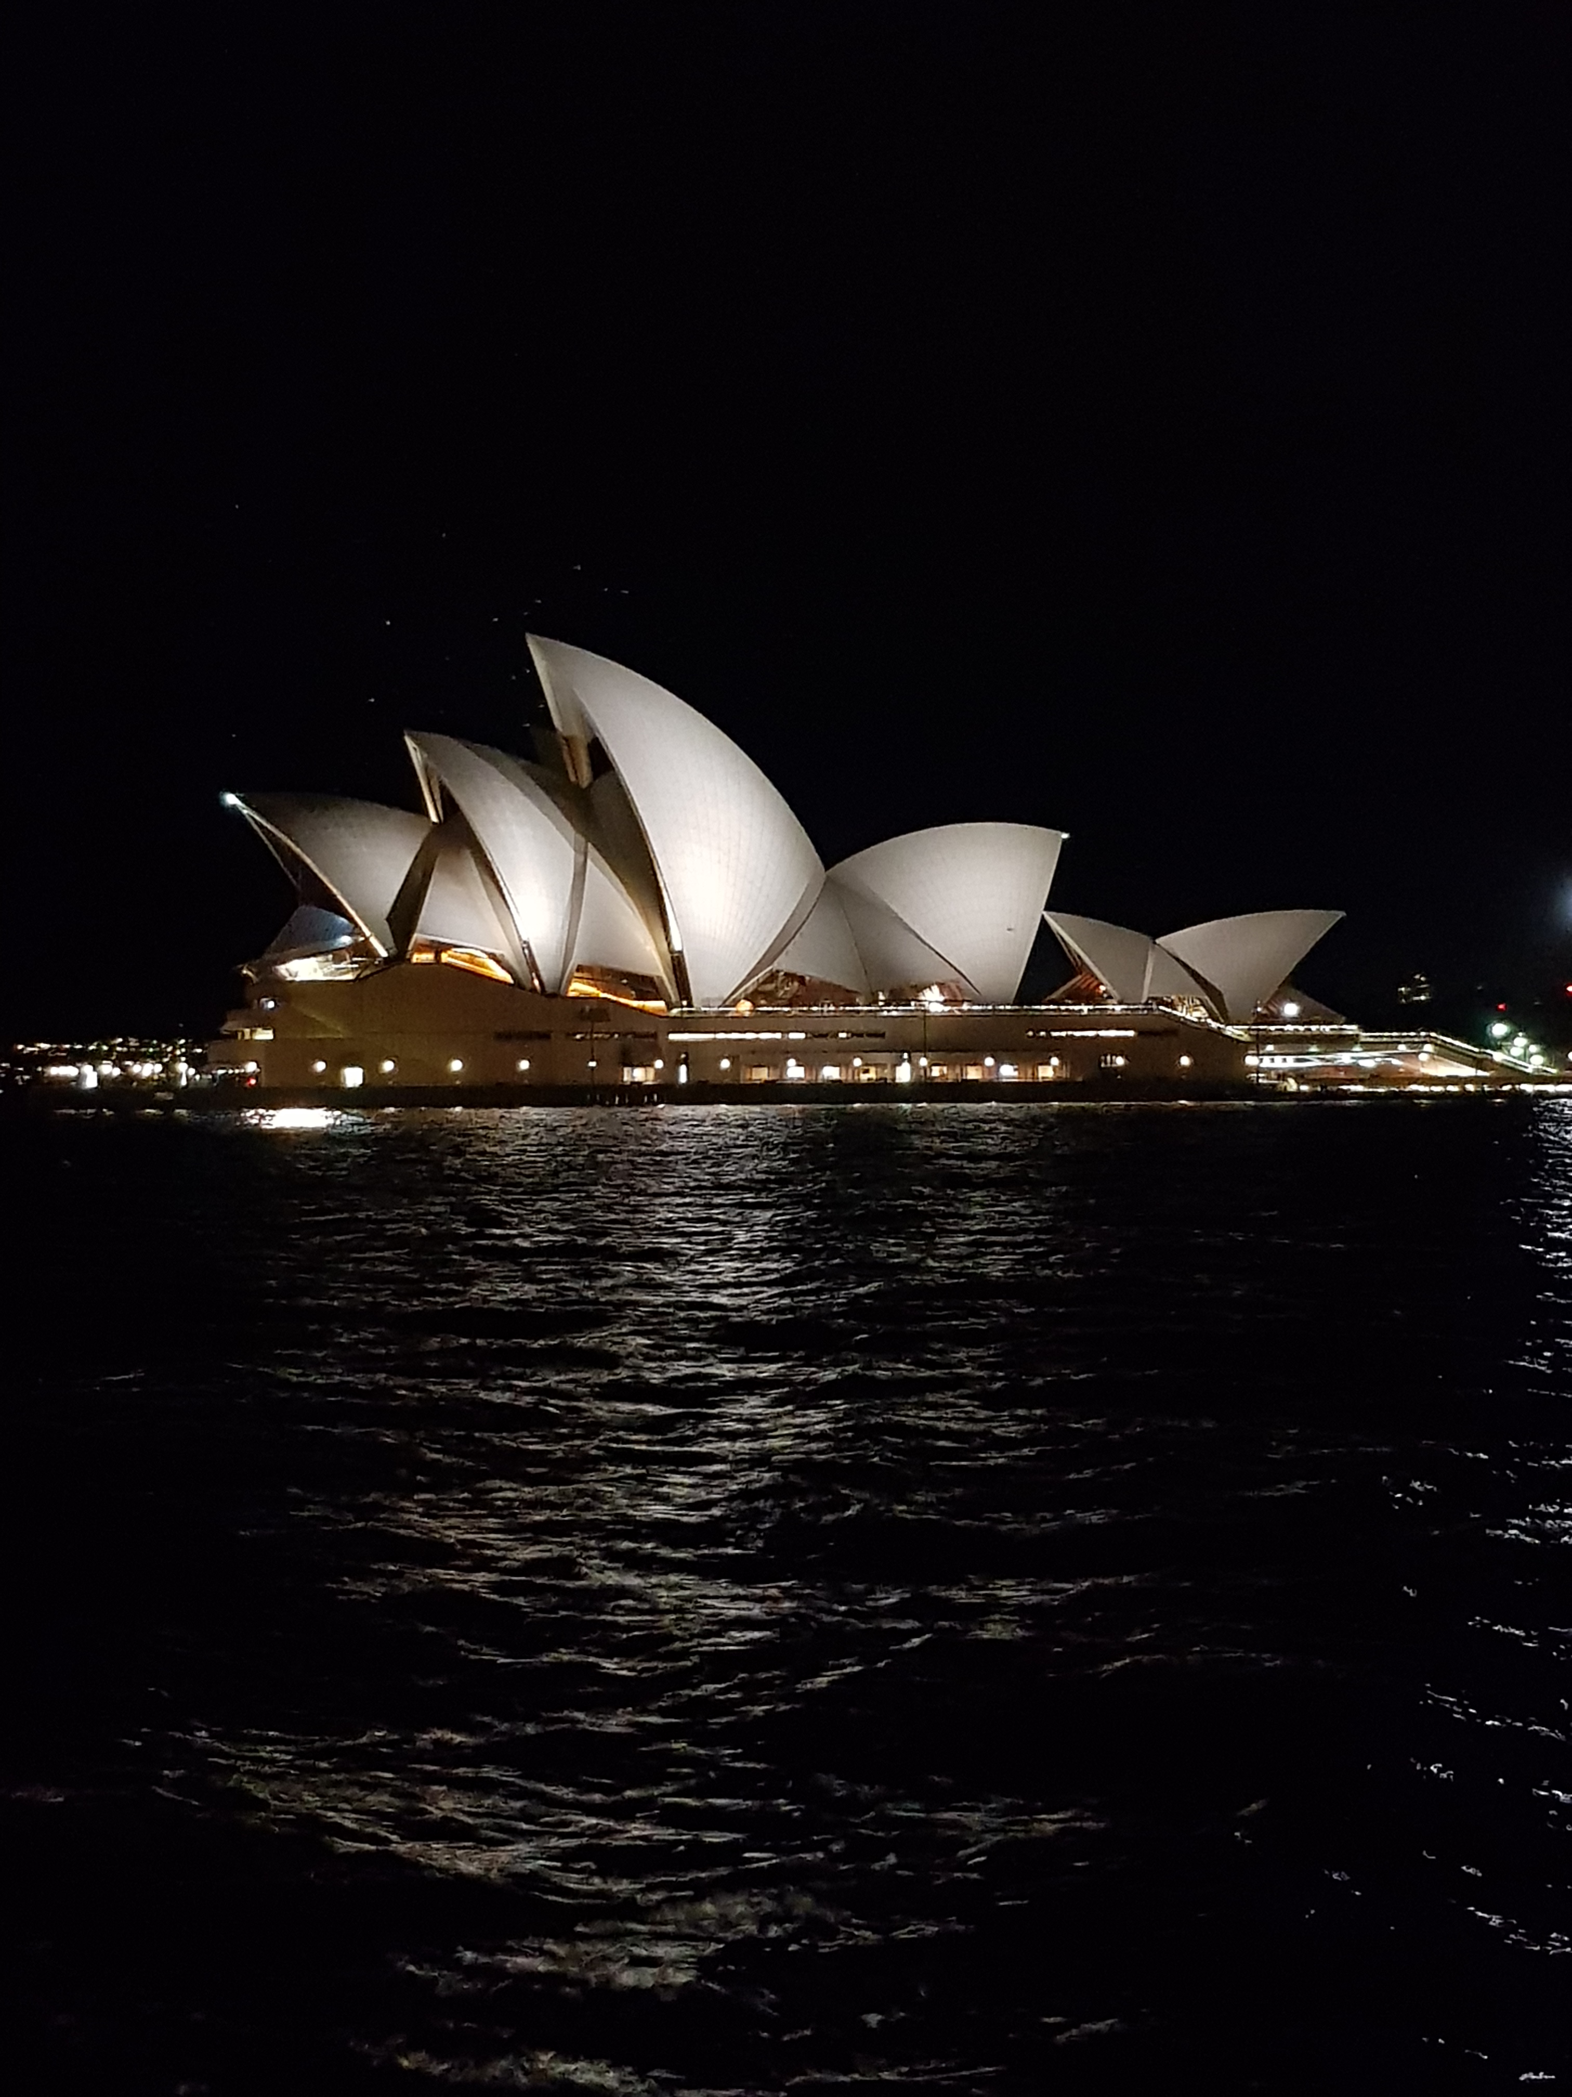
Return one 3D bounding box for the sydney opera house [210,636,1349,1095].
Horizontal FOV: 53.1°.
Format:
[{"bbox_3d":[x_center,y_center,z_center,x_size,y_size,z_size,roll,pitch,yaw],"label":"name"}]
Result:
[{"bbox_3d":[3.787,-26.675,240.528,166.000,65.500,105.000,0,-1,-2],"label":"sydney opera house"}]

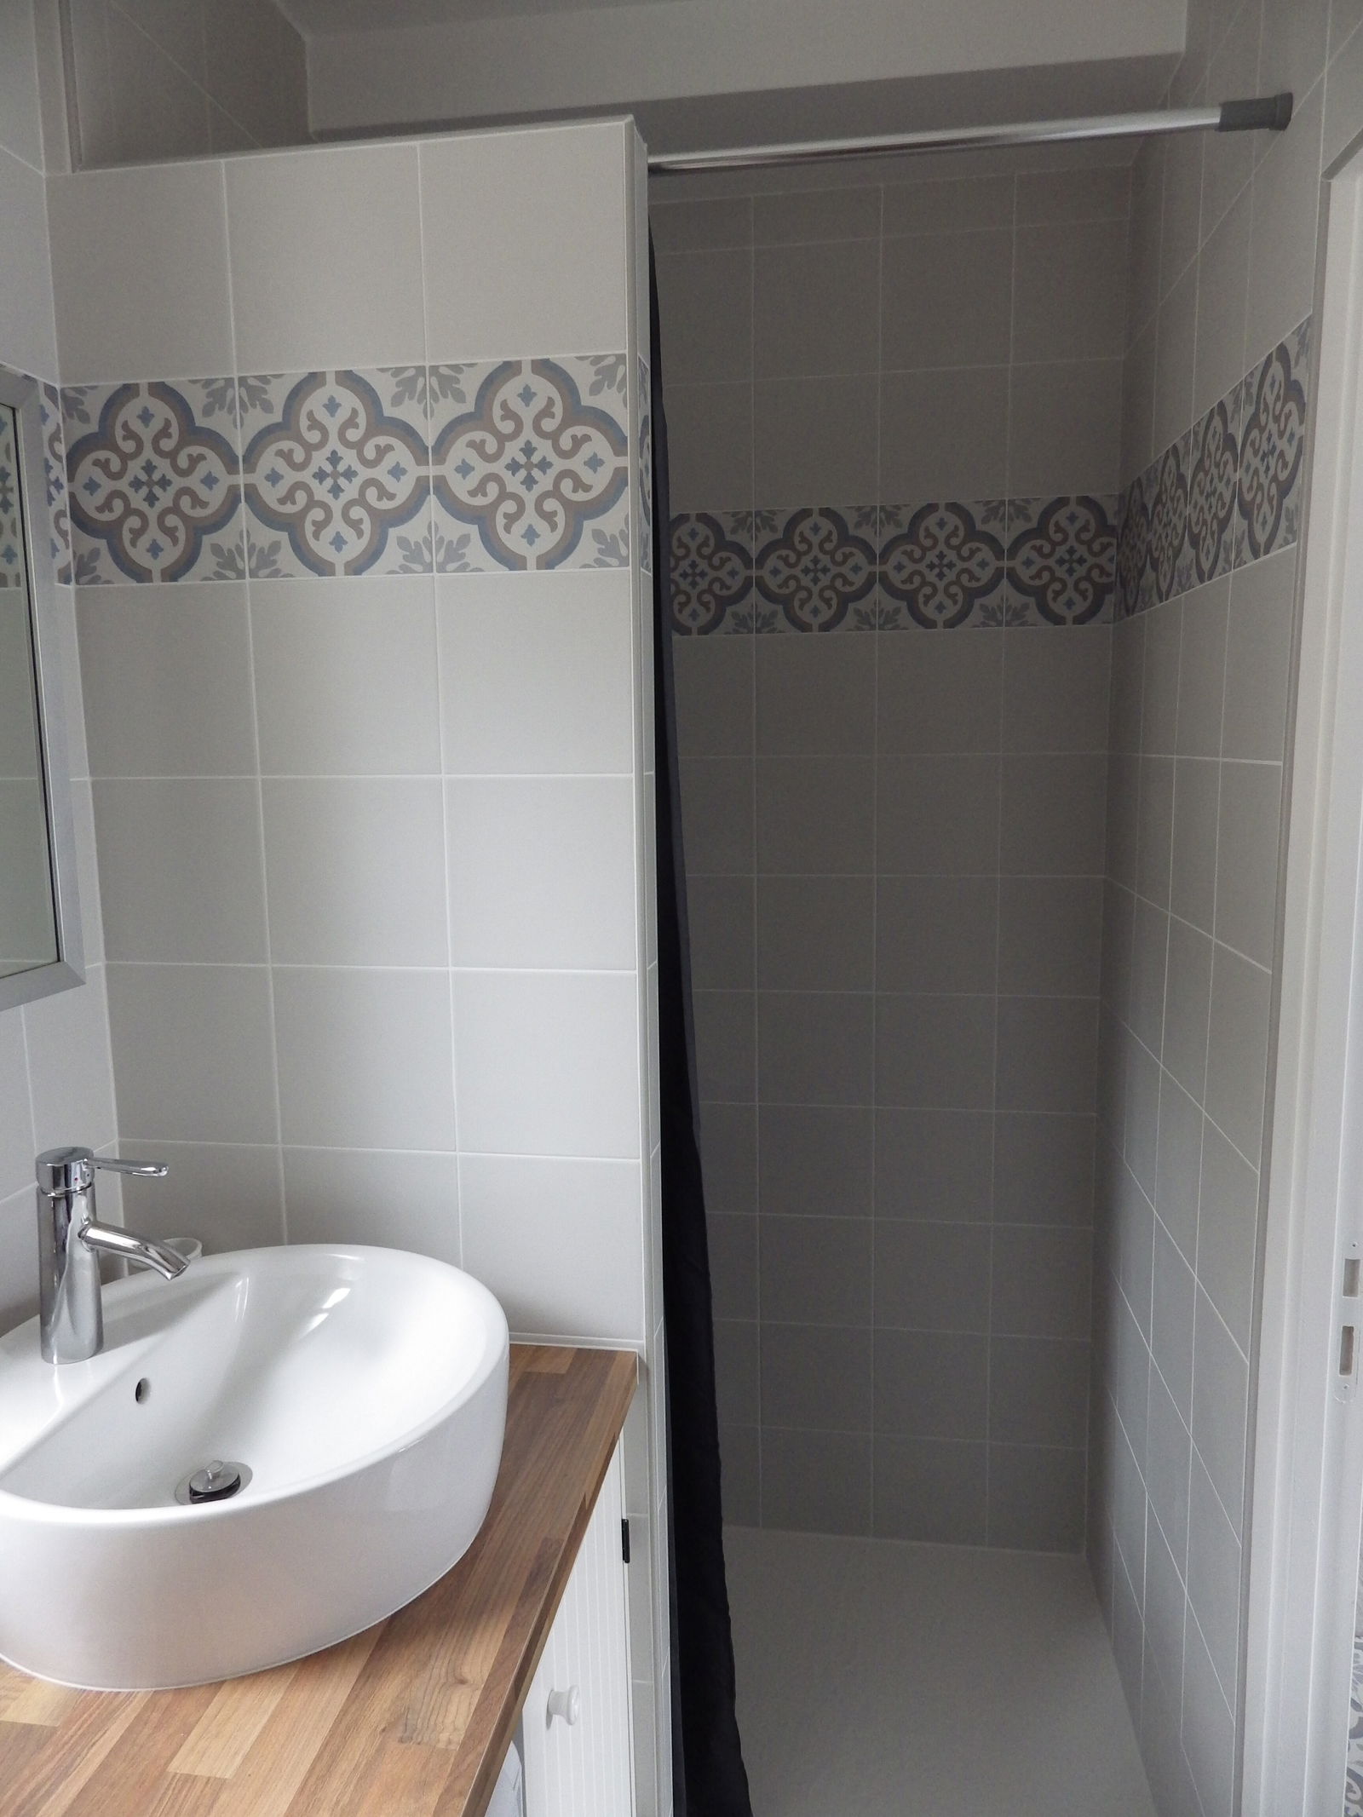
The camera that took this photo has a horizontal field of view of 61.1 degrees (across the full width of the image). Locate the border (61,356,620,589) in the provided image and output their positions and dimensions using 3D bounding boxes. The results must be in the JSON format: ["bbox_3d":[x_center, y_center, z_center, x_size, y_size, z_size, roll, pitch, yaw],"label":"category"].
[{"bbox_3d":[-0.342,-0.434,1.161,0.592,0.200,0.010,1,8,8],"label":"border"}]

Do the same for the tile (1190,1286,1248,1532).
[{"bbox_3d":[0.596,0.546,1.270,0.010,0.200,0.193,0,7,9],"label":"tile"}]

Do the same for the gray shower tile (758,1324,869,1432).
[{"bbox_3d":[0.244,0.848,2.093,0.200,0.200,0.010,0,7,9],"label":"gray shower tile"}]

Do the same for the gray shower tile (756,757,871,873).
[{"bbox_3d":[0.229,-0.156,1.964,0.200,0.200,0.010,0,7,9],"label":"gray shower tile"}]

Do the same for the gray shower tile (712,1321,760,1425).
[{"bbox_3d":[0.043,0.845,2.122,0.200,0.200,0.010,0,8,9],"label":"gray shower tile"}]

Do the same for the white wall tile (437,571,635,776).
[{"bbox_3d":[-0.146,-0.234,1.160,0.199,0.200,0.010,1,8,8],"label":"white wall tile"}]

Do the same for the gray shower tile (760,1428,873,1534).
[{"bbox_3d":[0.245,1.046,2.116,0.200,0.200,0.010,0,8,9],"label":"gray shower tile"}]

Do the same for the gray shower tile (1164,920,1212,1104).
[{"bbox_3d":[0.626,0.123,1.418,0.010,0.200,0.200,0,8,9],"label":"gray shower tile"}]

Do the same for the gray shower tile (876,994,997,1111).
[{"bbox_3d":[0.433,0.245,1.974,0.201,0.200,0.010,0,7,8],"label":"gray shower tile"}]

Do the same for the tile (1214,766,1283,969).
[{"bbox_3d":[0.592,-0.051,1.200,0.010,0.200,0.192,0,7,10],"label":"tile"}]

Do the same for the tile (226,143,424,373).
[{"bbox_3d":[-0.348,-0.631,1.131,0.198,0.199,0.009,0,8,8],"label":"tile"}]

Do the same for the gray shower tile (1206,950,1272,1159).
[{"bbox_3d":[0.595,0.148,1.227,0.010,0.200,0.187,0,8,9],"label":"gray shower tile"}]

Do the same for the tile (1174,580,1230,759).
[{"bbox_3d":[0.611,-0.275,1.344,0.010,0.200,0.200,0,8,9],"label":"tile"}]

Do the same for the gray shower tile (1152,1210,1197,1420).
[{"bbox_3d":[0.625,0.517,1.453,0.010,0.200,0.200,0,8,9],"label":"gray shower tile"}]

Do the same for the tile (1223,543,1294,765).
[{"bbox_3d":[0.589,-0.251,1.173,0.010,0.200,0.192,0,7,10],"label":"tile"}]

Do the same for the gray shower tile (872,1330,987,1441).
[{"bbox_3d":[0.441,0.845,2.052,0.201,0.200,0.010,0,7,8],"label":"gray shower tile"}]

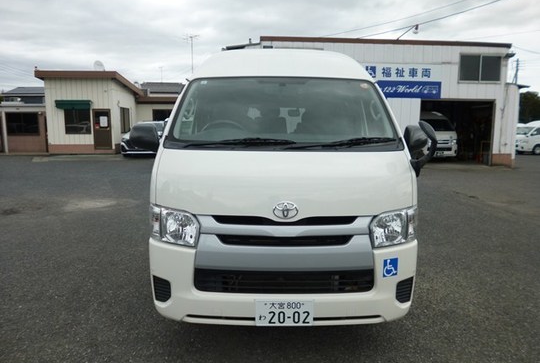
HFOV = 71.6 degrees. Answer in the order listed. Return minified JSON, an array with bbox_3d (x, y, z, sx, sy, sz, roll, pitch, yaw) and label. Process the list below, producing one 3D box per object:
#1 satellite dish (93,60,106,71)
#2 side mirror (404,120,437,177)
[{"bbox_3d":[-8.274,-5.576,18.200,0.560,0.600,0.400,4,9,24],"label":"satellite dish"},{"bbox_3d":[1.052,-0.223,2.572,0.230,0.400,0.250,1,8,2],"label":"side mirror"}]

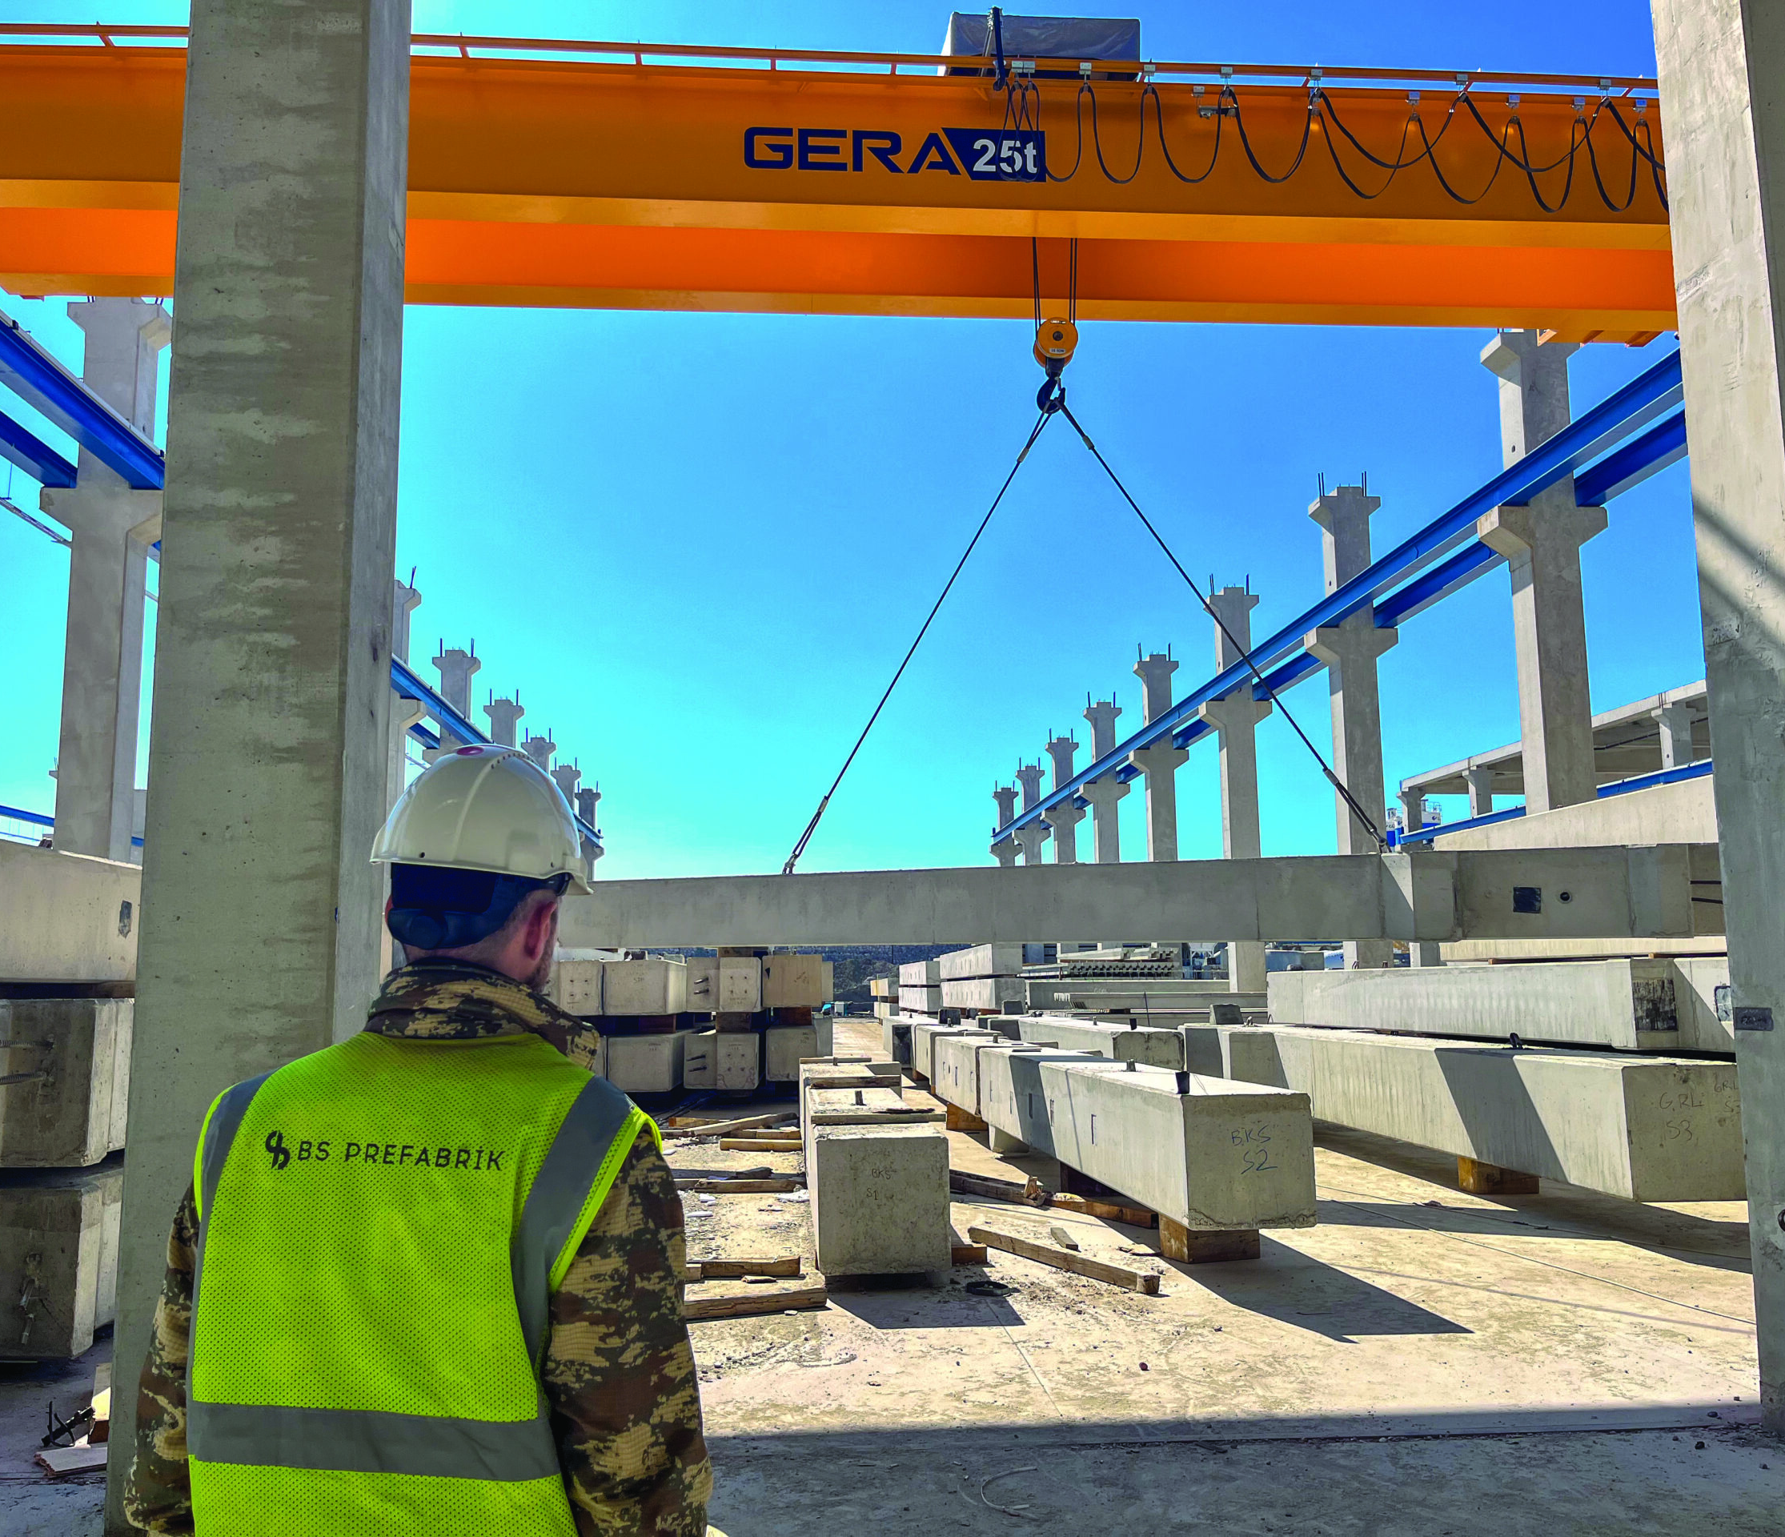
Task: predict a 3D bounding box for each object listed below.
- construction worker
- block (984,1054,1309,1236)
[{"bbox_3d":[-0.481,0.878,1.582,0.600,1.813,0.460,-4,-9,25],"label":"construction worker"},{"bbox_3d":[1.674,2.768,12.408,0.737,0.739,7.400,0,-8,-6],"label":"block"}]

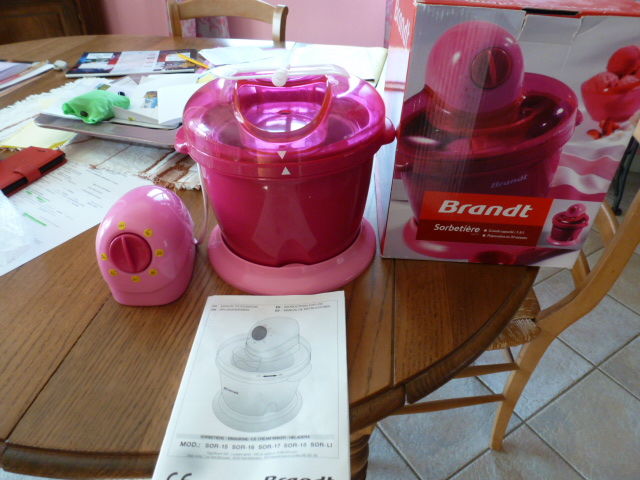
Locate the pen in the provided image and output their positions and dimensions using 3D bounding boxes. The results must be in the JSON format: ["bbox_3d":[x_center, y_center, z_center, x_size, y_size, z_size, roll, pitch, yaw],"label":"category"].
[{"bbox_3d":[-0.331,-0.466,1.154,0.009,0.009,0.168,-28,46,-31],"label":"pen"}]

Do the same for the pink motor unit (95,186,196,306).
[{"bbox_3d":[-0.191,-0.004,0.489,0.102,0.097,0.132,-2,37,-5],"label":"pink motor unit"}]

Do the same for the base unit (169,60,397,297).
[{"bbox_3d":[-0.034,-0.071,0.500,0.224,0.197,0.212,-4,38,-5],"label":"base unit"}]

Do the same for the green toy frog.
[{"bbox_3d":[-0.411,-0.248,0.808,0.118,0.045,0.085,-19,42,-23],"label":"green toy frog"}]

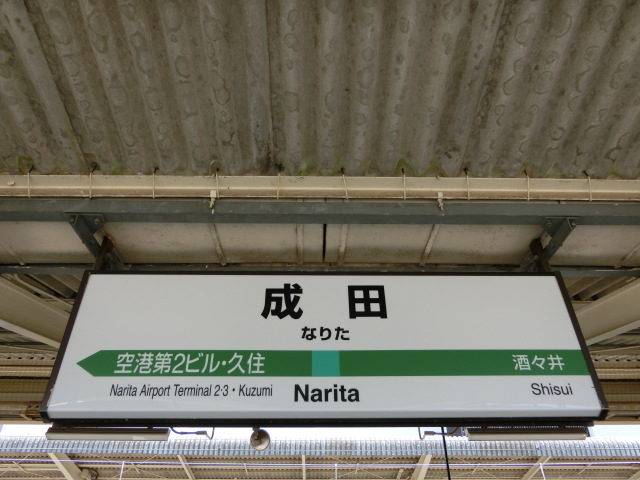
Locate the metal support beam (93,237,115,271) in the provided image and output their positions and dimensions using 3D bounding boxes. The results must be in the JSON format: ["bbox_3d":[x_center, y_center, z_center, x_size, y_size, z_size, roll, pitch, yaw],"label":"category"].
[{"bbox_3d":[-0.968,0.085,2.089,0.047,0.205,0.067,0,-35,-1],"label":"metal support beam"}]

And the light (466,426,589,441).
[{"bbox_3d":[0.749,0.710,1.687,0.428,0.043,0.055,0,-35,-1],"label":"light"}]

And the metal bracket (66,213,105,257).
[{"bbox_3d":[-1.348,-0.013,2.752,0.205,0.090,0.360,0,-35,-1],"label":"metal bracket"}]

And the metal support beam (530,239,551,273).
[{"bbox_3d":[1.012,0.097,2.139,0.047,0.205,0.067,0,-35,-1],"label":"metal support beam"}]

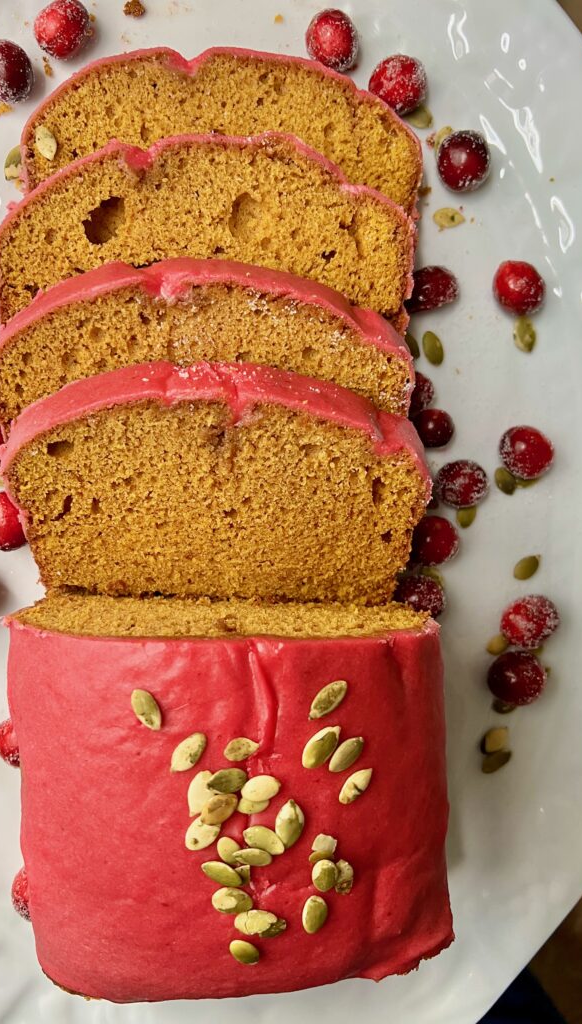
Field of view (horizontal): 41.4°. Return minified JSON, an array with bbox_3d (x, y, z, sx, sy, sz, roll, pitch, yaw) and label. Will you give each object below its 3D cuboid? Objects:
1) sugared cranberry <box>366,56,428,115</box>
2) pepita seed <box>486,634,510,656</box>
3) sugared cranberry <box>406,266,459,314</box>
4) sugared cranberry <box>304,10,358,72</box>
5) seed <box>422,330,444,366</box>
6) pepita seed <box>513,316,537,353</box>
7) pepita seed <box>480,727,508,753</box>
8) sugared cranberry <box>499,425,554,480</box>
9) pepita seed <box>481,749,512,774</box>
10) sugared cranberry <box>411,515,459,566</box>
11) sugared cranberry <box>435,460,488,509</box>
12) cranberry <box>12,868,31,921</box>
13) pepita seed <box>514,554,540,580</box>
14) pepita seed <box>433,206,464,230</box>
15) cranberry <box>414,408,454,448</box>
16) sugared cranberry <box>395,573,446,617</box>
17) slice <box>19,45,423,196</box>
[{"bbox_3d":[0.034,-0.137,0.246,0.018,0.018,0.019,0,94,0],"label":"sugared cranberry"},{"bbox_3d":[0.067,0.043,0.248,0.011,0.003,0.006,-40,91,0],"label":"pepita seed"},{"bbox_3d":[0.048,-0.077,0.267,0.020,0.016,0.016,-17,90,0],"label":"sugared cranberry"},{"bbox_3d":[0.014,-0.163,0.266,0.018,0.018,0.019,0,90,0],"label":"sugared cranberry"},{"bbox_3d":[0.048,-0.055,0.261,0.007,0.003,0.012,-18,94,1],"label":"seed"},{"bbox_3d":[0.083,-0.063,0.273,0.007,0.003,0.013,-14,90,0],"label":"pepita seed"},{"bbox_3d":[0.066,0.073,0.247,0.011,0.003,0.007,-45,91,0],"label":"pepita seed"},{"bbox_3d":[0.074,-0.019,0.242,0.017,0.017,0.017,0,91,-1],"label":"sugared cranberry"},{"bbox_3d":[0.073,0.089,0.273,0.012,0.003,0.006,-36,90,0],"label":"pepita seed"},{"bbox_3d":[0.048,0.010,0.258,0.016,0.016,0.017,0,94,0],"label":"sugared cranberry"},{"bbox_3d":[0.059,-0.009,0.267,0.018,0.017,0.016,-5,90,0],"label":"sugared cranberry"},{"bbox_3d":[-0.087,0.132,0.265,0.019,0.018,0.019,0,94,0],"label":"cranberry"},{"bbox_3d":[0.076,0.018,0.248,0.011,0.003,0.006,-41,91,0],"label":"pepita seed"},{"bbox_3d":[0.051,-0.096,0.251,0.010,0.003,0.007,4,91,-1],"label":"pepita seed"},{"bbox_3d":[0.050,-0.029,0.268,0.014,0.014,0.014,0,90,0],"label":"cranberry"},{"bbox_3d":[0.041,0.027,0.244,0.016,0.015,0.015,0,91,-1],"label":"sugared cranberry"},{"bbox_3d":[-0.022,-0.104,0.248,0.125,0.020,0.077,2,98,0],"label":"slice"}]

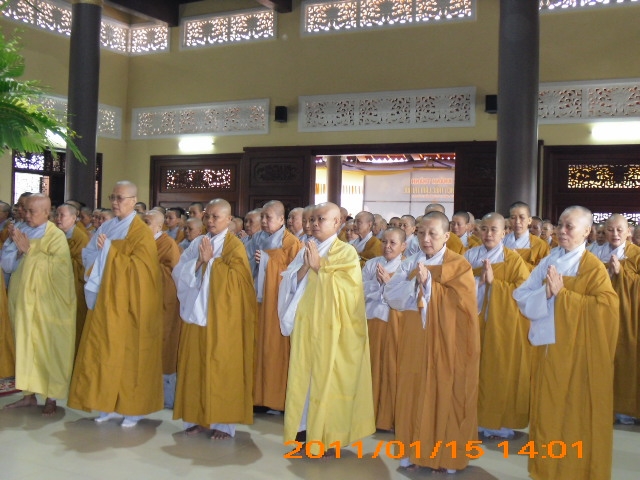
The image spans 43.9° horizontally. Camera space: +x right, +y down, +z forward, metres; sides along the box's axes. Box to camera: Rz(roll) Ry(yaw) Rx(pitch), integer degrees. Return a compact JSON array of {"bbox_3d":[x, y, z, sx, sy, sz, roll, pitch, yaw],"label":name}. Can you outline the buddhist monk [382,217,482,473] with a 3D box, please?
[{"bbox_3d":[0.662,0.596,4.720,0.530,1.535,0.430,2,1,30],"label":"buddhist monk"}]

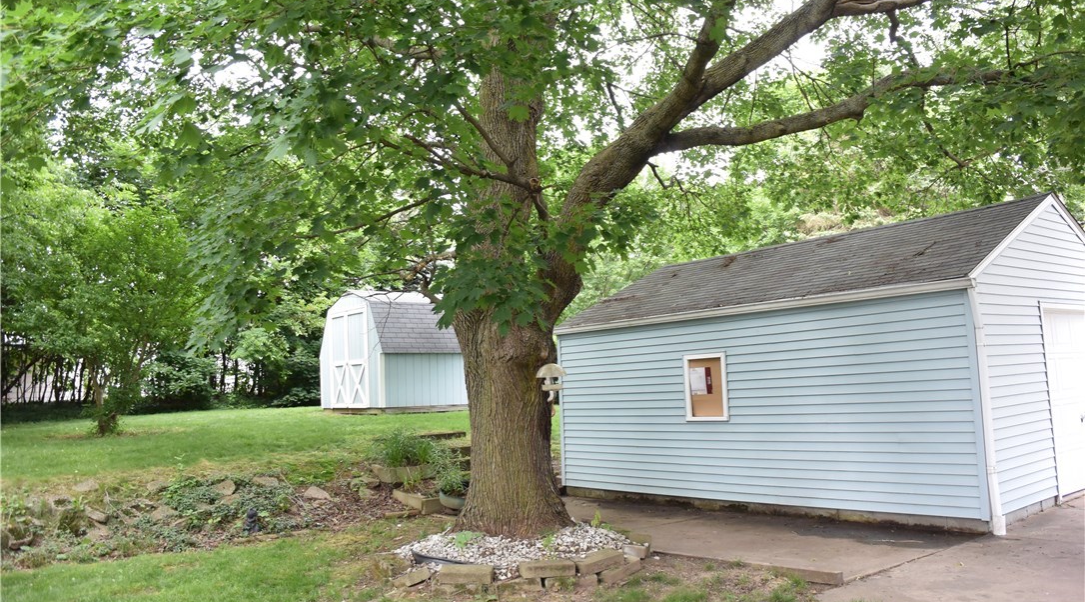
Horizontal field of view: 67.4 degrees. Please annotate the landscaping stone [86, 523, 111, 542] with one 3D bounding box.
[{"bbox_3d":[-4.830,2.516,8.850,0.250,0.180,0.200,-1,-7,-20],"label":"landscaping stone"}]

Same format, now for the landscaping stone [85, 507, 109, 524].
[{"bbox_3d":[-5.097,2.449,9.300,0.250,0.110,0.180,13,5,-11],"label":"landscaping stone"}]

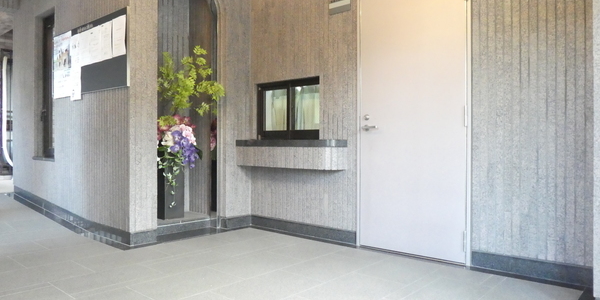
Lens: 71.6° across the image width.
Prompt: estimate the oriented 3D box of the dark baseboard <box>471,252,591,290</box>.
[{"bbox_3d":[1.440,0.745,2.621,0.700,0.106,0.020,1,1,41],"label":"dark baseboard"}]

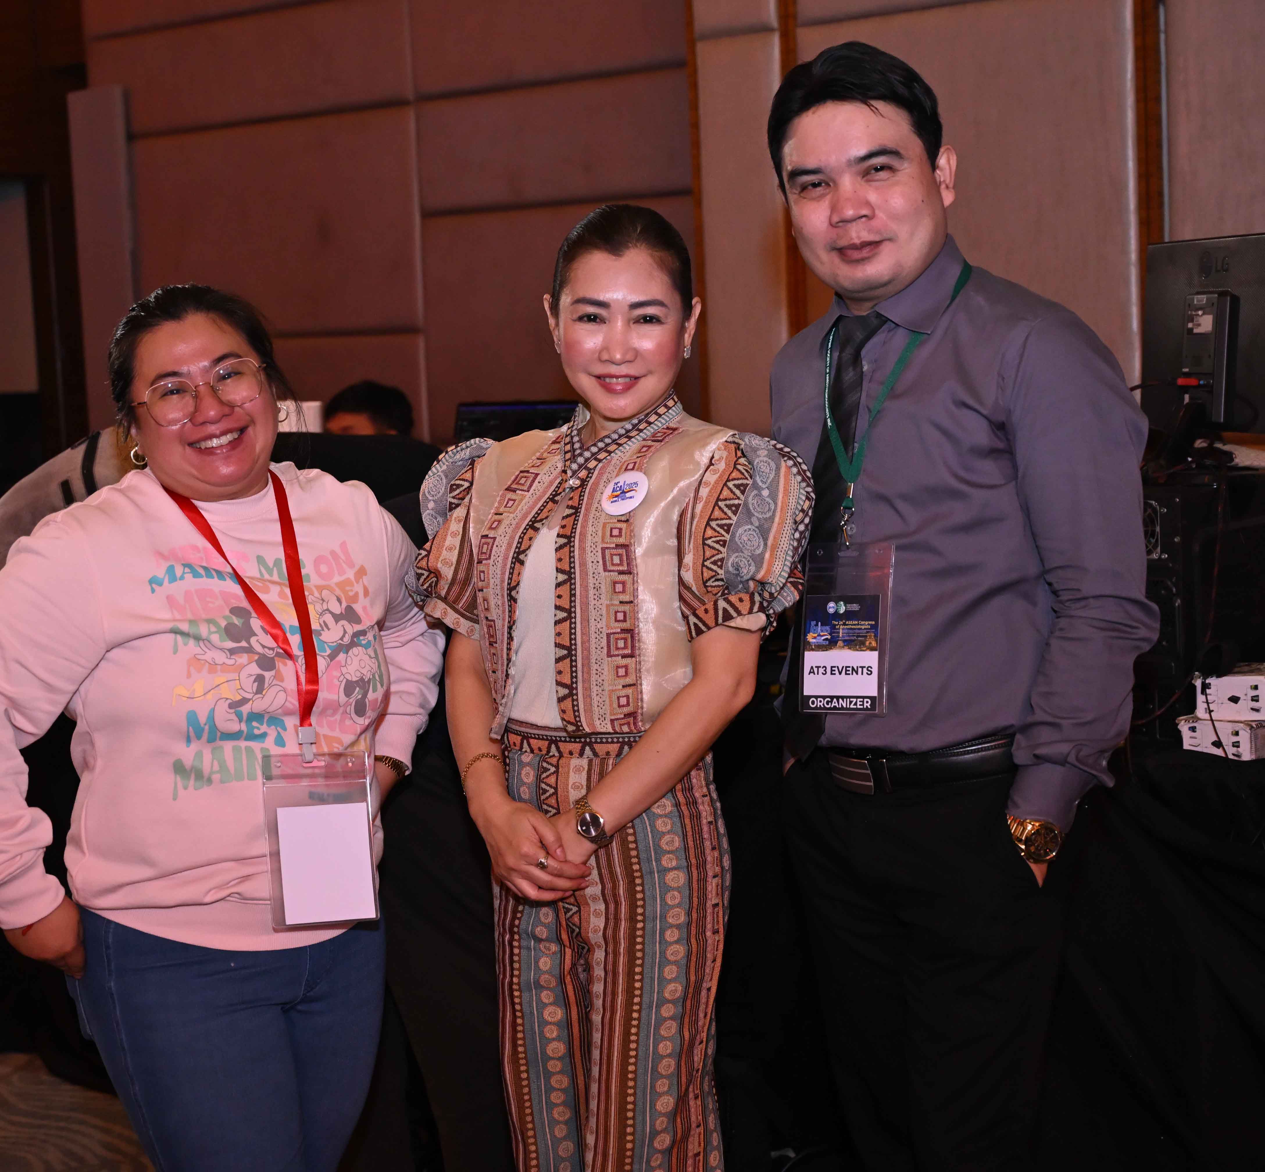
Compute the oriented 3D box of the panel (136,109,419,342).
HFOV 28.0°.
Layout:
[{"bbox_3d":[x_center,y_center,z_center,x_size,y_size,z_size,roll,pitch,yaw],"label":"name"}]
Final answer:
[{"bbox_3d":[-1.013,-0.999,7.132,1.254,0.596,0.050,3,8,41],"label":"panel"}]

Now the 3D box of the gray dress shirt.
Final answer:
[{"bbox_3d":[0.329,-0.051,2.560,0.450,0.600,0.280,0,7,26],"label":"gray dress shirt"}]

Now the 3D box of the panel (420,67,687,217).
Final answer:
[{"bbox_3d":[-0.194,-1.109,6.399,0.926,0.302,0.050,3,8,41],"label":"panel"}]

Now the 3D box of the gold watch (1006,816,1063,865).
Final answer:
[{"bbox_3d":[0.401,0.251,2.520,0.062,0.044,0.056,21,-12,-14],"label":"gold watch"}]

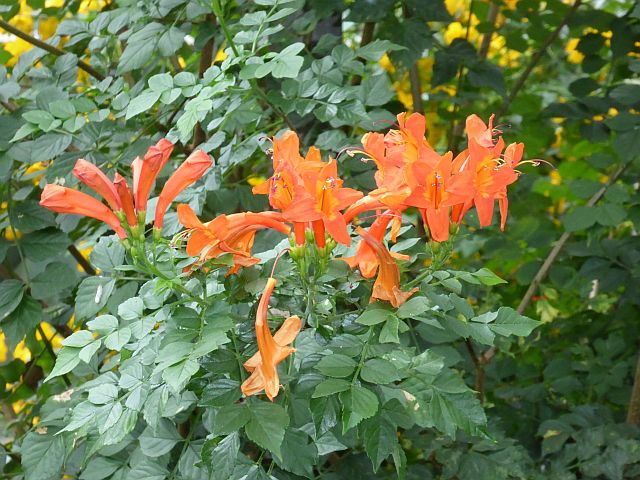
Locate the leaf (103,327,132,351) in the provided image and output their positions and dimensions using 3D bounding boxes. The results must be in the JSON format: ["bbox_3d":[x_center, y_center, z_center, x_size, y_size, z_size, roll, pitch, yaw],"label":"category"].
[{"bbox_3d":[-0.108,0.053,1.580,0.019,0.005,0.014,-37,57,-19],"label":"leaf"}]

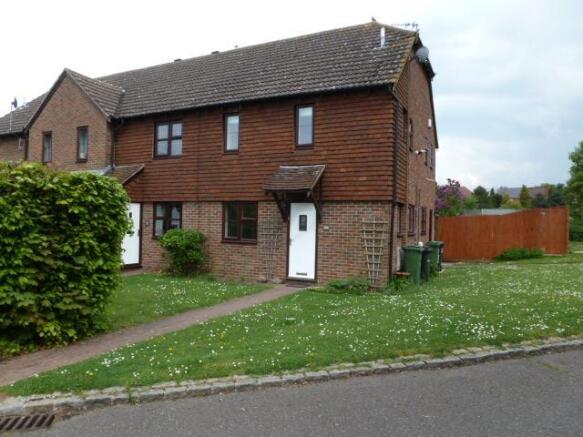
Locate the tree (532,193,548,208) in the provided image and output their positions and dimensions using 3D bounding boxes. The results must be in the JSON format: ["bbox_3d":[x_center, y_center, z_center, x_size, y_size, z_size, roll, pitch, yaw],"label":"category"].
[{"bbox_3d":[24.601,-0.225,39.978,2.000,4.600,2.000,1,-1,30],"label":"tree"}]

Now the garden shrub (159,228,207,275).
[{"bbox_3d":[-3.104,0.940,11.507,1.300,1.280,1.000,1,-1,26],"label":"garden shrub"}]

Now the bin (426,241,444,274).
[{"bbox_3d":[4.597,1.245,12.900,0.580,1.060,0.530,1,-1,26],"label":"bin"}]

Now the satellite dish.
[{"bbox_3d":[4.035,-5.032,12.400,0.460,0.480,0.250,1,-1,-18],"label":"satellite dish"}]

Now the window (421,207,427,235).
[{"bbox_3d":[4.571,0.099,14.051,0.100,0.920,1.220,1,0,26],"label":"window"}]

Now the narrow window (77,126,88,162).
[{"bbox_3d":[-7.114,-2.511,13.756,0.590,1.170,0.100,1,-1,26],"label":"narrow window"}]

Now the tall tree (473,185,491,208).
[{"bbox_3d":[22.497,-0.886,47.969,2.100,6.188,2.100,1,-1,0],"label":"tall tree"}]

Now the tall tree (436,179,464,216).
[{"bbox_3d":[8.118,-0.079,20.980,2.300,4.000,2.300,1,-1,30],"label":"tall tree"}]

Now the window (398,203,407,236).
[{"bbox_3d":[2.939,0.034,10.700,0.100,0.850,0.900,1,-1,26],"label":"window"}]

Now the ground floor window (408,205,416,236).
[{"bbox_3d":[3.550,0.073,11.970,0.100,0.880,1.180,1,-1,26],"label":"ground floor window"}]

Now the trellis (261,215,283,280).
[{"bbox_3d":[-0.566,0.840,10.840,0.620,1.680,0.040,1,-1,26],"label":"trellis"}]

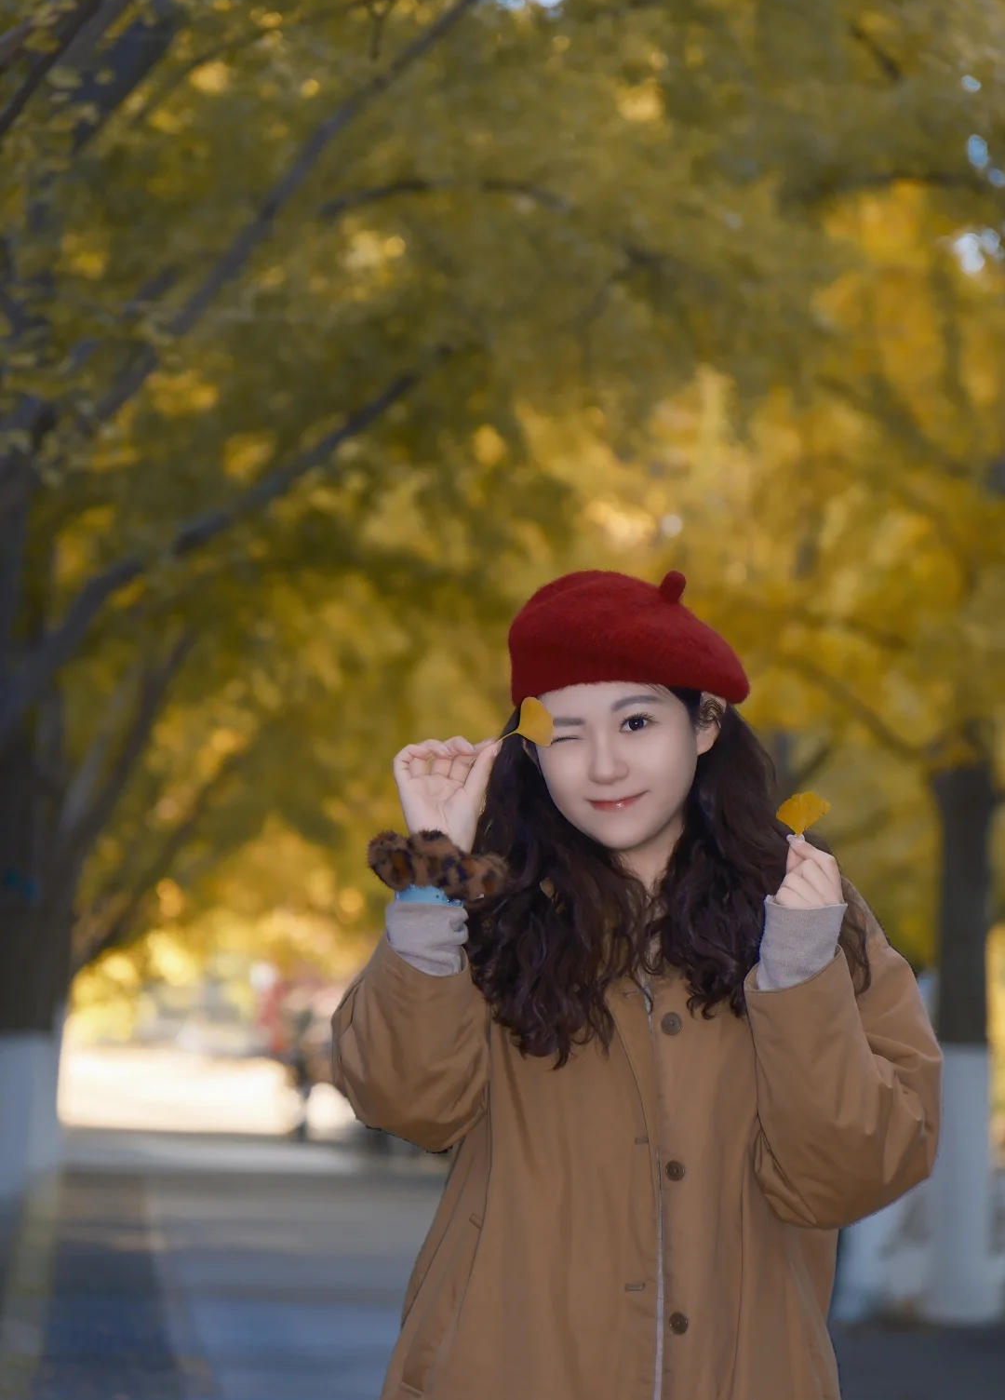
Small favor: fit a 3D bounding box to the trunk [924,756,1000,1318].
[{"bbox_3d":[1.852,1.349,17.700,0.280,2.330,0.280,0,-4,0],"label":"trunk"}]

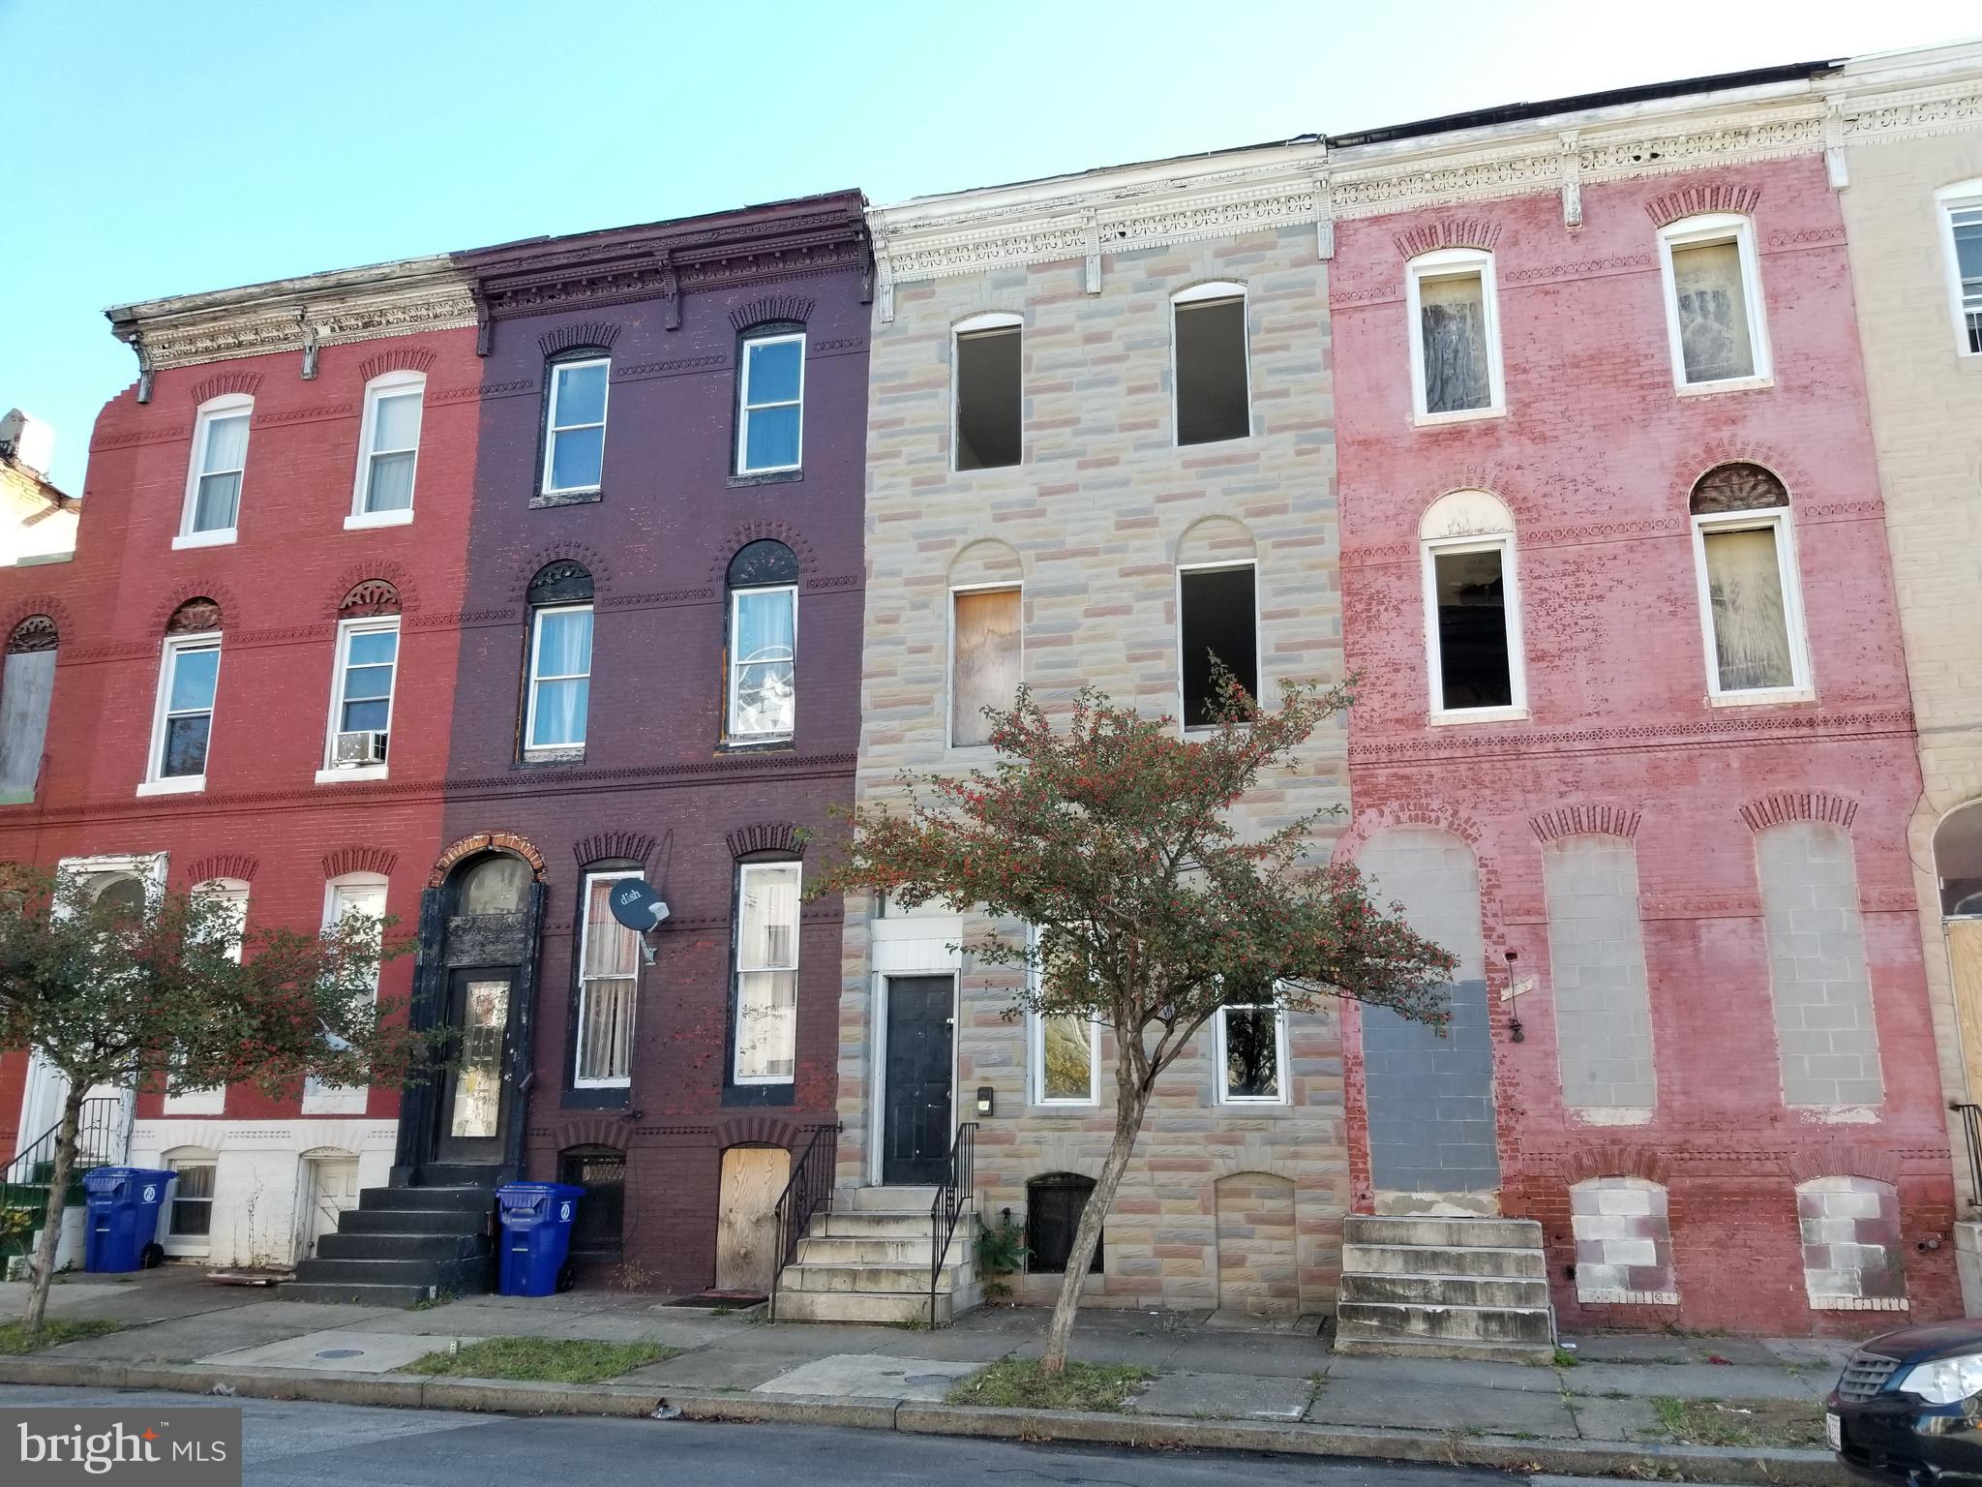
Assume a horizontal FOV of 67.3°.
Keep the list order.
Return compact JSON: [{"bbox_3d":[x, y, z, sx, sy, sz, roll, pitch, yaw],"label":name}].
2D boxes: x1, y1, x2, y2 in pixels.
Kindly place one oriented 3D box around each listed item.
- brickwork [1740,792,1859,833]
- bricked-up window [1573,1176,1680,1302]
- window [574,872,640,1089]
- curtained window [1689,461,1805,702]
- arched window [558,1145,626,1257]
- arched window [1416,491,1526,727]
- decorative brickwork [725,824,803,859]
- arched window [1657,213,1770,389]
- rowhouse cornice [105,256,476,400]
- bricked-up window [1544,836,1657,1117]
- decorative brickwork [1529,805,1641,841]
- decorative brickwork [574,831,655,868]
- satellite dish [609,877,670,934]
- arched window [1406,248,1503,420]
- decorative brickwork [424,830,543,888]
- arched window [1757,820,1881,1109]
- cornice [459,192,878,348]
[{"bbox_3d":[7.111,0.616,13.112,0.947,0.326,0.100,-4,-14,14],"label":"brickwork"},{"bbox_3d":[5.404,4.248,12.717,0.799,1.034,0.170,-3,-13,14],"label":"bricked-up window"},{"bbox_3d":[-3.924,2.430,15.404,0.638,2.180,0.120,-3,-13,13],"label":"window"},{"bbox_3d":[6.918,-1.507,13.635,0.830,2.242,0.150,-3,-13,13],"label":"curtained window"},{"bbox_3d":[-4.057,4.662,15.164,0.768,1.102,0.152,-4,-14,14],"label":"arched window"},{"bbox_3d":[4.590,-1.341,14.224,0.847,2.321,0.160,-3,-13,14],"label":"arched window"},{"bbox_3d":[-2.326,1.020,15.579,0.904,0.350,0.100,-4,-14,14],"label":"decorative brickwork"},{"bbox_3d":[6.968,-4.205,14.339,0.859,1.839,0.162,-4,-14,14],"label":"arched window"},{"bbox_3d":[-8.584,-5.024,18.201,4.902,0.930,0.627,-4,-14,14],"label":"rowhouse cornice"},{"bbox_3d":[5.409,2.038,13.229,0.772,2.467,0.170,-3,-13,14],"label":"bricked-up window"},{"bbox_3d":[5.412,0.727,13.525,0.950,0.334,0.101,-4,-14,14],"label":"decorative brickwork"},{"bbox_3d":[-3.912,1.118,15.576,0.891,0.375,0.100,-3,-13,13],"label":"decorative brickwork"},{"bbox_3d":[-3.581,1.645,15.132,0.546,0.566,0.455,10,-17,-37],"label":"satellite dish"},{"bbox_3d":[4.631,-4.088,14.851,0.855,1.873,0.160,-3,-13,14],"label":"arched window"},{"bbox_3d":[-5.426,1.227,16.079,1.400,0.576,0.170,-3,-13,14],"label":"decorative brickwork"},{"bbox_3d":[7.101,1.873,12.815,0.780,2.421,0.150,-3,-13,13],"label":"arched window"},{"bbox_3d":[-3.761,-5.279,16.930,5.020,1.070,0.580,-3,-13,14],"label":"cornice"}]

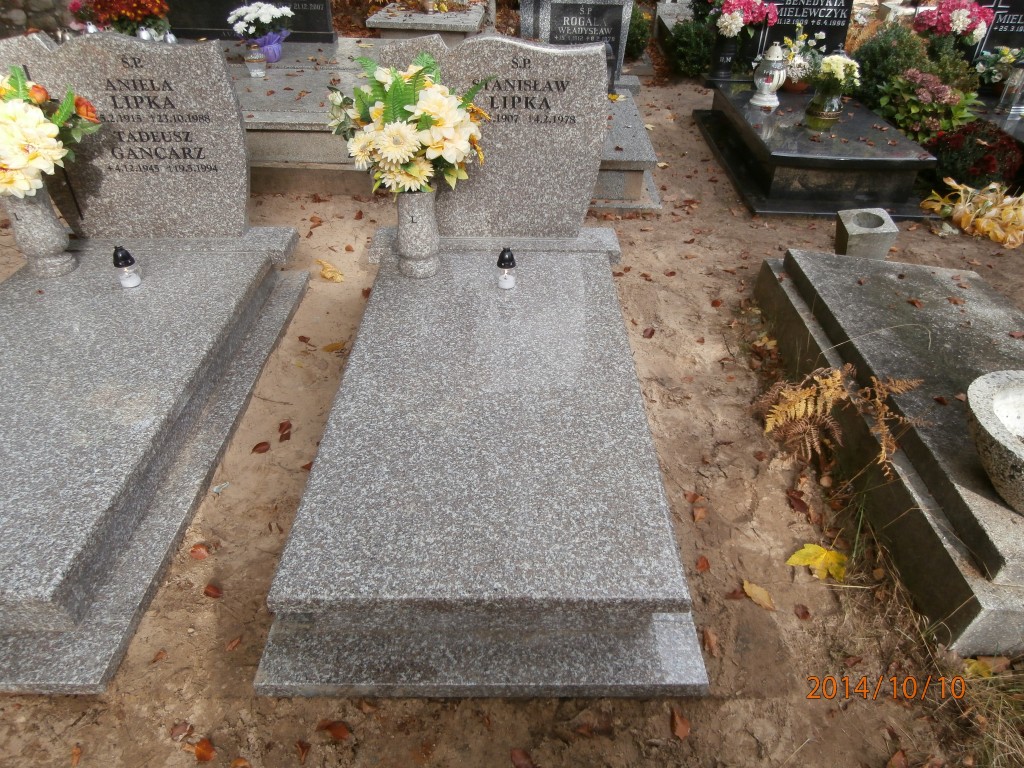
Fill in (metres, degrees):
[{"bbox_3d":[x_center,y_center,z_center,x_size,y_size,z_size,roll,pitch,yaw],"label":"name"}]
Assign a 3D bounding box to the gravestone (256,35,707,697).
[{"bbox_3d":[-0.065,-0.266,1.965,0.960,0.965,1.830,0,37,0],"label":"gravestone"}]

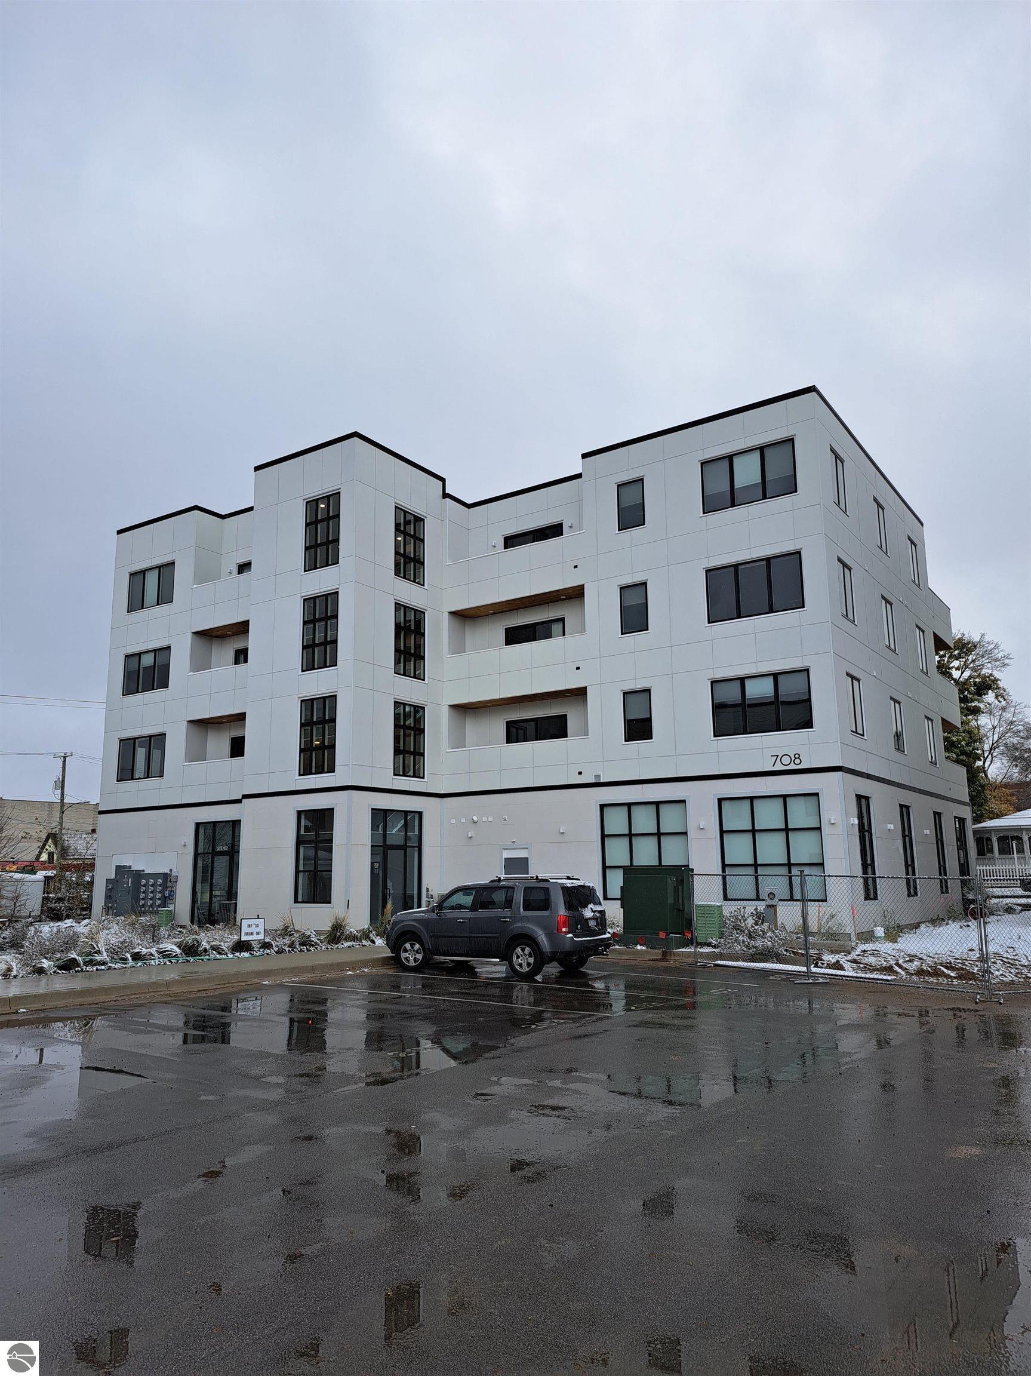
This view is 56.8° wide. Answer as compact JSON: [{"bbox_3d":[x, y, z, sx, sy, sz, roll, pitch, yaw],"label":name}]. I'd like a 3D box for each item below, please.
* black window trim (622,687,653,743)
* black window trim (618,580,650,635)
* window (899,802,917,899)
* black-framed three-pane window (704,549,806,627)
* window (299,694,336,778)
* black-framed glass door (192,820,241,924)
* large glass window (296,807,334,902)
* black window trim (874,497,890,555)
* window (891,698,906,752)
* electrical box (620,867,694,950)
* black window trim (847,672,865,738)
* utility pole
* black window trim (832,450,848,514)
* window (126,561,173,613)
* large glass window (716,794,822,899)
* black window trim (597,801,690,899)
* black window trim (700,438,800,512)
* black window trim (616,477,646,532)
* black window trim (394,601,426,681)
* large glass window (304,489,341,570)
[{"bbox_3d":[3.580,0.810,27.746,0.889,1.457,0.120,-8,-13,34],"label":"black window trim"},{"bbox_3d":[3.542,-2.337,28.260,0.909,1.477,0.150,-8,-13,34],"label":"black window trim"},{"bbox_3d":[12.209,5.058,29.599,0.120,2.801,1.451,-8,-13,34],"label":"window"},{"bbox_3d":[6.432,-2.667,25.663,2.686,1.543,0.150,-8,-13,34],"label":"black-framed three-pane window"},{"bbox_3d":[-5.924,1.446,28.771,1.516,2.351,0.150,-8,-13,34],"label":"window"},{"bbox_3d":[-10.006,6.193,31.974,2.310,3.361,0.150,-8,-13,34],"label":"black-framed glass door"},{"bbox_3d":[-5.900,4.961,28.101,1.529,2.702,0.150,-8,-13,34],"label":"large glass window"},{"bbox_3d":[11.764,-5.170,30.760,0.150,1.592,1.289,-8,-13,34],"label":"black window trim"},{"bbox_3d":[11.679,1.183,29.201,0.150,1.510,1.250,-8,-13,34],"label":"window"},{"bbox_3d":[3.488,5.355,23.222,1.400,1.860,1.250,-8,-13,34],"label":"electrical box"},{"bbox_3d":[9.029,0.486,25.413,0.150,1.490,1.340,-8,-13,34],"label":"black window trim"},{"bbox_3d":[-35.562,10.775,73.919,2.200,11.528,0.500,-8,-13,34],"label":"utility pole"},{"bbox_3d":[9.026,-5.765,26.720,0.150,1.560,1.290,-8,-13,34],"label":"black window trim"},{"bbox_3d":[-14.212,-3.899,37.308,2.931,1.614,0.120,-8,-13,34],"label":"window"},{"bbox_3d":[6.689,4.205,24.955,2.737,2.693,0.120,-8,-13,34],"label":"large glass window"},{"bbox_3d":[3.643,4.606,26.916,2.688,2.698,0.150,-8,-13,34],"label":"black window trim"},{"bbox_3d":[6.415,-5.798,26.251,2.676,1.565,0.150,-8,-13,34],"label":"black window trim"},{"bbox_3d":[3.524,-5.519,28.856,0.898,1.483,0.150,-8,-13,34],"label":"black window trim"},{"bbox_3d":[-3.368,-1.448,30.297,0.150,2.300,1.440,-8,-13,34],"label":"black window trim"},{"bbox_3d":[-6.084,-4.920,30.159,1.517,2.380,0.120,-8,-13,34],"label":"large glass window"}]

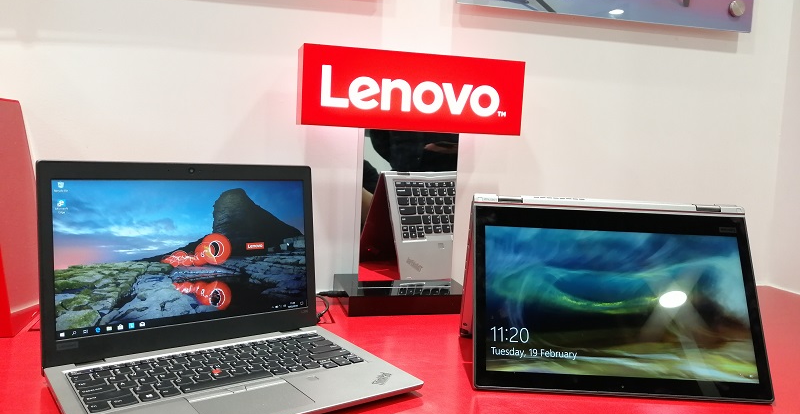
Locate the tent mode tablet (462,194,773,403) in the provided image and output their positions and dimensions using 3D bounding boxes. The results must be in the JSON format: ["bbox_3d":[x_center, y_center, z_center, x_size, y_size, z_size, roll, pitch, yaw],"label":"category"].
[{"bbox_3d":[0.246,0.093,0.758,0.322,0.204,0.200,3,6,1],"label":"tent mode tablet"}]

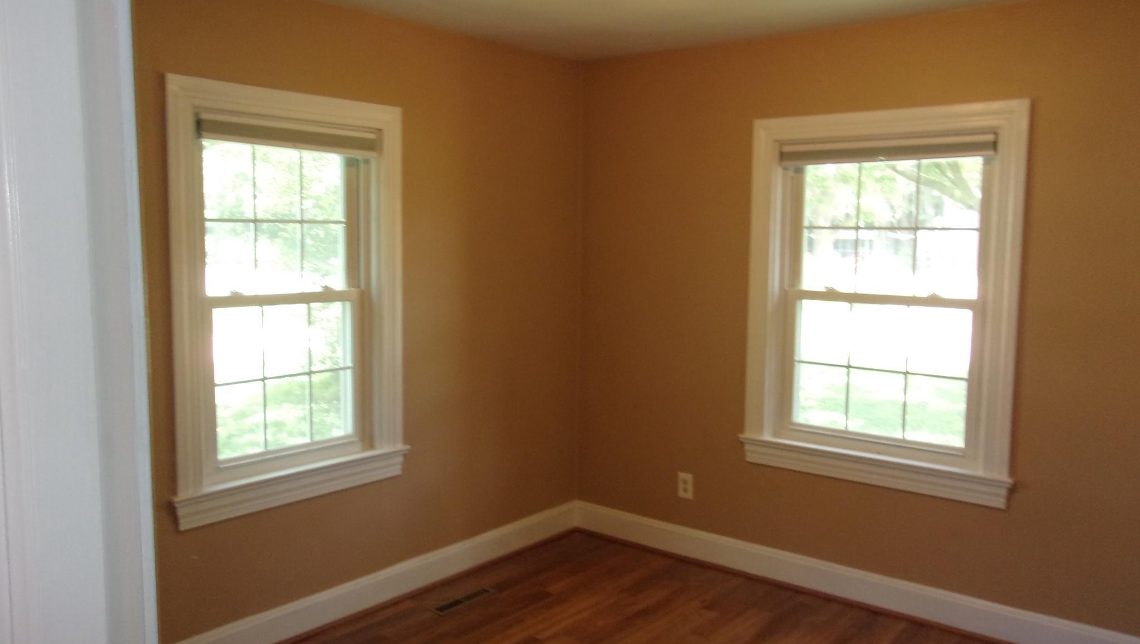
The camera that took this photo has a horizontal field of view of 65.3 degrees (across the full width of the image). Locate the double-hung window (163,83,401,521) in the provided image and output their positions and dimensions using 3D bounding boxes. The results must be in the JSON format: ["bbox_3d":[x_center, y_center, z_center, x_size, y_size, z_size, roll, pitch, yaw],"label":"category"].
[{"bbox_3d":[-1.031,-0.080,3.343,0.125,1.528,1.015,5,7,39],"label":"double-hung window"}]

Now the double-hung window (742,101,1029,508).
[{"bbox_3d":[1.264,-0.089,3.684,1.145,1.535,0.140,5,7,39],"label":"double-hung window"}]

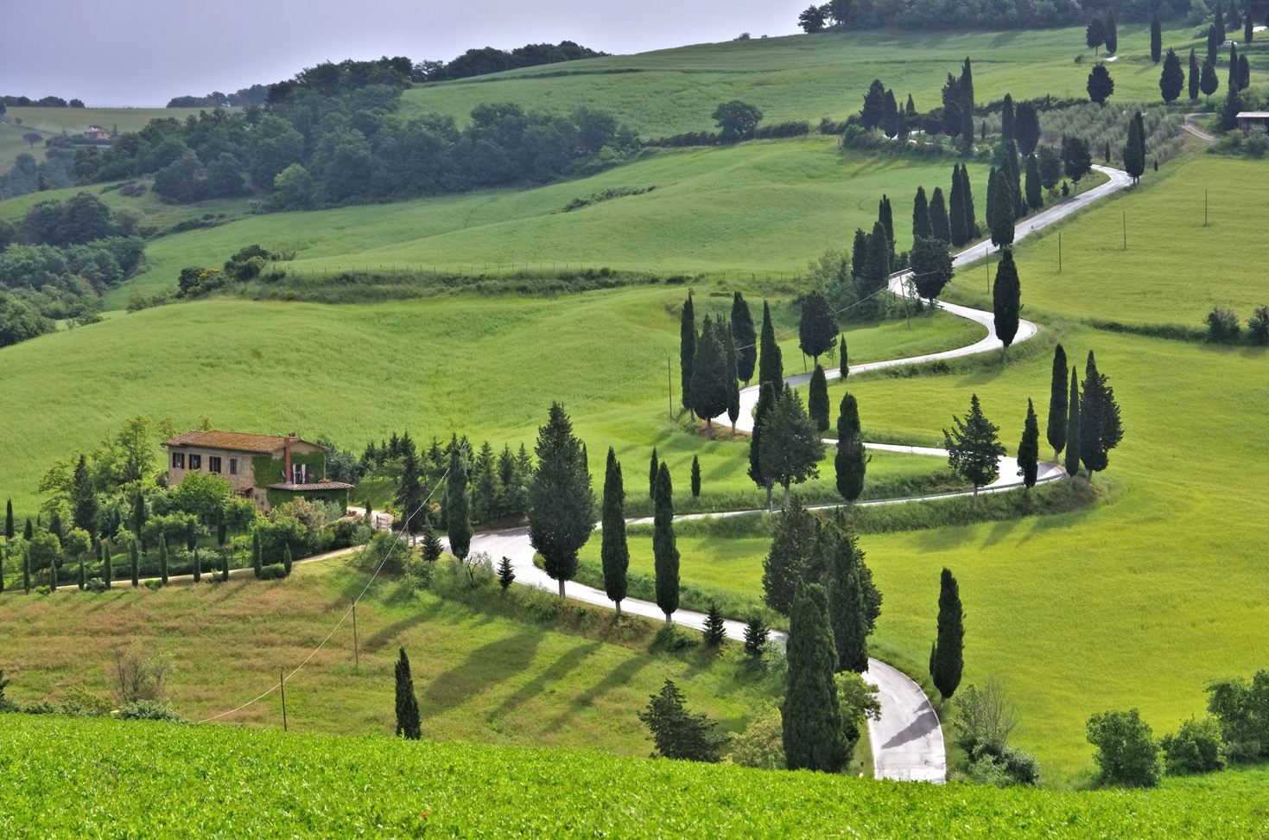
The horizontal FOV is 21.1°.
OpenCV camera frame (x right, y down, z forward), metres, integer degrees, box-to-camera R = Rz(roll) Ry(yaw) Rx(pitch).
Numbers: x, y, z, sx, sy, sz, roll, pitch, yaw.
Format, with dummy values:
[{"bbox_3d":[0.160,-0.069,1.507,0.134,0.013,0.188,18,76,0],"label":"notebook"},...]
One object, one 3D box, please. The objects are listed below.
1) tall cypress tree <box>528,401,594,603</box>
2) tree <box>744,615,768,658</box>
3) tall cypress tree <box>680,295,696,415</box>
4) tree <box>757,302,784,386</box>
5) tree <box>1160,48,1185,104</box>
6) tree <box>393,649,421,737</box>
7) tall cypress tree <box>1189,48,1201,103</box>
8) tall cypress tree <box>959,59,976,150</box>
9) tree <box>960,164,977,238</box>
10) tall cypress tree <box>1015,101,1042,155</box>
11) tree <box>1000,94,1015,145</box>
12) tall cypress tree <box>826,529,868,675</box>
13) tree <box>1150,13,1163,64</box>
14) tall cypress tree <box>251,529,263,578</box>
[{"bbox_3d":[-6.520,7.220,303.000,5.780,17.470,5.660,0,4,0],"label":"tall cypress tree"},{"bbox_3d":[10.870,19.350,304.000,2.210,3.890,2.210,0,4,0],"label":"tree"},{"bbox_3d":[6.450,-7.700,411.000,2.030,15.650,2.030,0,4,0],"label":"tall cypress tree"},{"bbox_3d":[16.464,-8.382,412.000,3.110,11.970,3.110,0,4,0],"label":"tree"},{"bbox_3d":[141.240,-90.130,895.000,6.500,14.830,6.500,0,4,0],"label":"tree"},{"bbox_3d":[-16.930,20.680,255.000,2.030,7.430,1.990,0,4,0],"label":"tree"},{"bbox_3d":[136.231,-83.825,830.000,2.770,12.780,2.770,0,4,0],"label":"tall cypress tree"},{"bbox_3d":[71.560,-67.822,735.000,3.630,20.720,3.630,0,4,0],"label":"tall cypress tree"},{"bbox_3d":[55.983,-37.015,575.000,3.510,12.530,3.510,0,4,0],"label":"tree"},{"bbox_3d":[70.520,-52.200,612.000,4.530,10.160,4.440,0,4,0],"label":"tall cypress tree"},{"bbox_3d":[85.350,-68.460,780.000,3.170,12.240,3.170,0,4,0],"label":"tree"},{"bbox_3d":[17.580,15.200,282.000,3.530,12.540,3.530,0,4,0],"label":"tall cypress tree"},{"bbox_3d":[148.430,-108.250,970.000,3.380,14.660,3.380,0,4,0],"label":"tree"},{"bbox_3d":[-35.990,12.700,325.000,1.040,4.630,1.040,0,4,0],"label":"tall cypress tree"}]

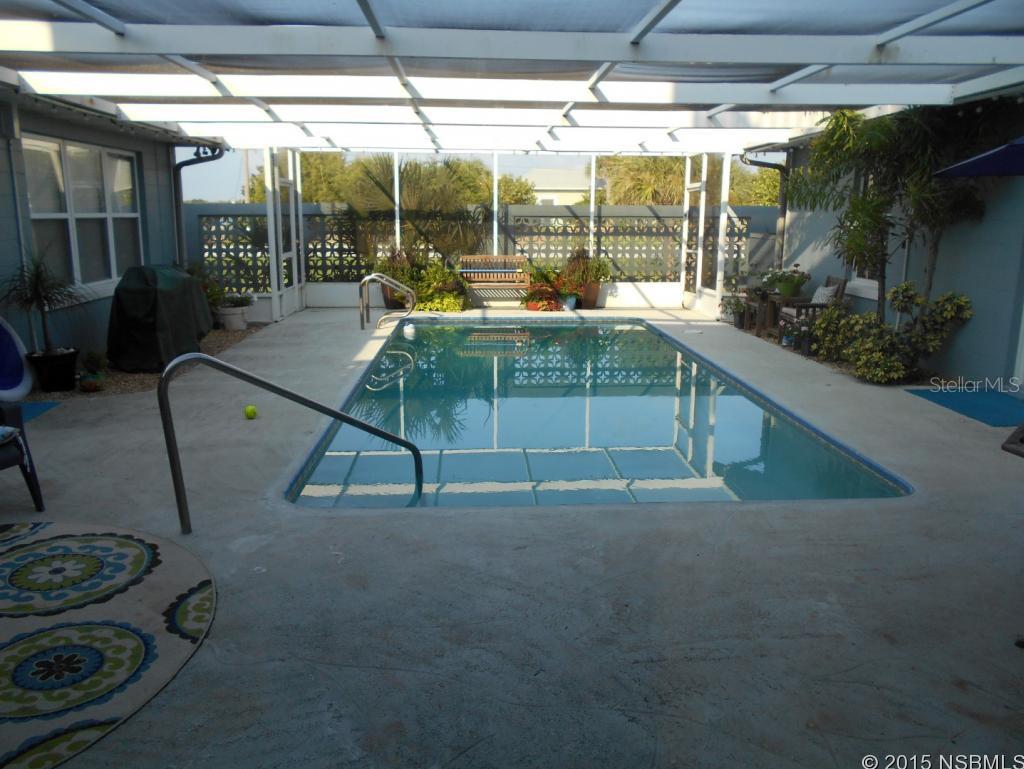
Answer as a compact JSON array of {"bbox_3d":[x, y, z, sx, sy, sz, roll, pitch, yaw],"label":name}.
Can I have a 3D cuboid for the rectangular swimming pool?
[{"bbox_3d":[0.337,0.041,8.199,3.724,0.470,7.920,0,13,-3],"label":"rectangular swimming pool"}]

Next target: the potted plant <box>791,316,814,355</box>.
[{"bbox_3d":[3.375,-0.573,8.938,0.285,0.435,0.285,0,13,-3],"label":"potted plant"}]

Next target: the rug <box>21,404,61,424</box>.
[{"bbox_3d":[-4.221,0.277,5.925,0.896,0.015,1.218,0,13,-3],"label":"rug"}]

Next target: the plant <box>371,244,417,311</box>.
[{"bbox_3d":[-1.950,-1.740,12.669,0.752,1.049,0.677,0,13,-3],"label":"plant"}]

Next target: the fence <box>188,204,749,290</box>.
[{"bbox_3d":[-0.678,-2.324,13.798,9.876,1.711,0.200,0,13,-3],"label":"fence"}]

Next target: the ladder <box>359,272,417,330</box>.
[{"bbox_3d":[-1.764,-1.219,11.019,0.815,0.750,0.704,0,13,-3],"label":"ladder"}]

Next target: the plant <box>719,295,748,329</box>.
[{"bbox_3d":[3.149,-1.040,10.938,0.434,0.478,0.390,0,13,-3],"label":"plant"}]

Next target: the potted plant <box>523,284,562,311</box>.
[{"bbox_3d":[0.496,-1.465,12.917,0.640,0.426,0.512,0,13,-3],"label":"potted plant"}]

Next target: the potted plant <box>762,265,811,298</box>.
[{"bbox_3d":[3.592,-1.353,10.067,0.641,0.430,0.545,0,13,-3],"label":"potted plant"}]

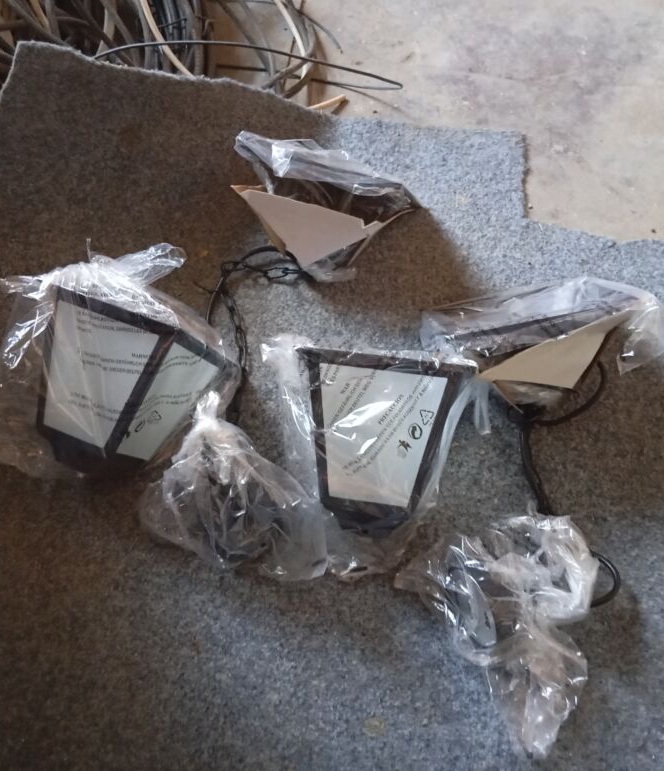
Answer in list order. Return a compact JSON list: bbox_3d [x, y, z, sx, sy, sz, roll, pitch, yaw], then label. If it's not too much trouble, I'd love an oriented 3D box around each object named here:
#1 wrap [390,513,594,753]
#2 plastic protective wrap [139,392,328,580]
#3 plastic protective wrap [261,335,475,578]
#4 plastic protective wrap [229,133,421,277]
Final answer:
[{"bbox_3d":[0.199,0.314,1.065,0.235,0.100,0.290,0,72,0],"label":"wrap"},{"bbox_3d":[-0.121,0.133,1.115,0.240,0.120,0.235,0,72,0],"label":"plastic protective wrap"},{"bbox_3d":[0.049,0.098,1.084,0.250,0.200,0.265,3,72,1],"label":"plastic protective wrap"},{"bbox_3d":[-0.004,-0.271,1.223,0.250,0.170,0.155,19,73,6],"label":"plastic protective wrap"}]

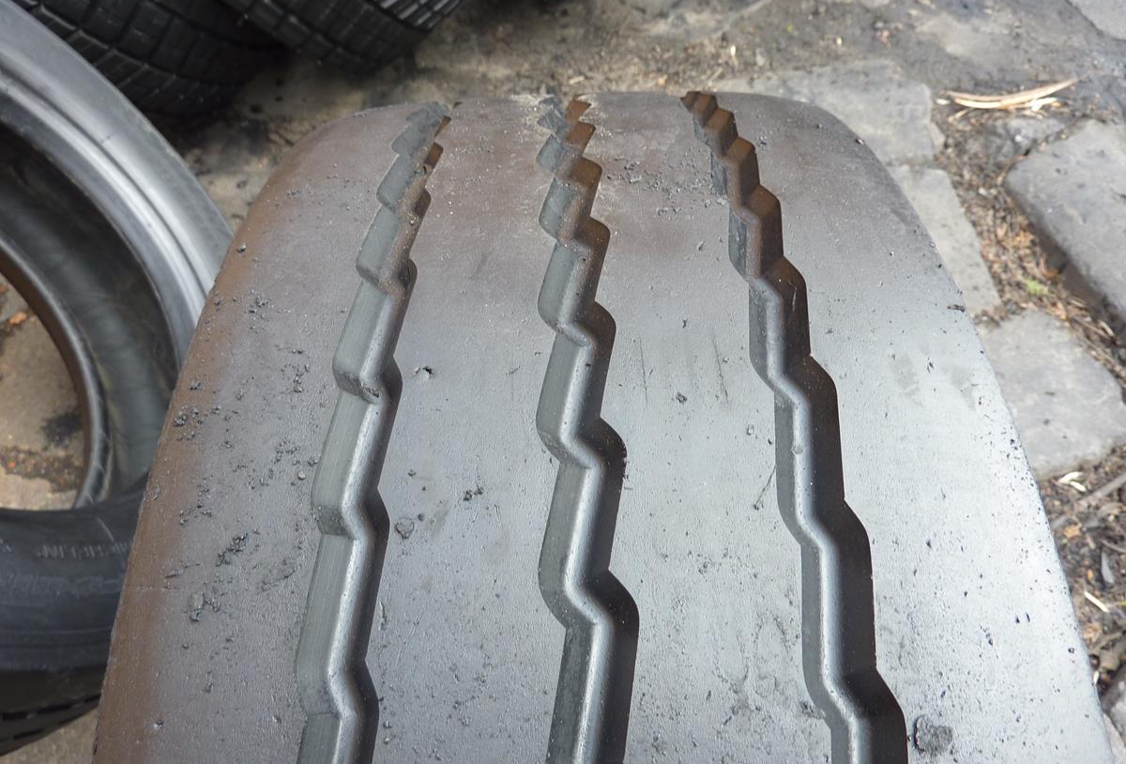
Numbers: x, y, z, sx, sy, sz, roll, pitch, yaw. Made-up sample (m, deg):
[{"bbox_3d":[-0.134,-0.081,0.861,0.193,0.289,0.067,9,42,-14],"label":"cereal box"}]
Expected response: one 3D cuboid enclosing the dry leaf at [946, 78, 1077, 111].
[{"bbox_3d":[0.892,-0.569,1.610,0.252,0.020,0.058,-5,58,0],"label":"dry leaf"}]

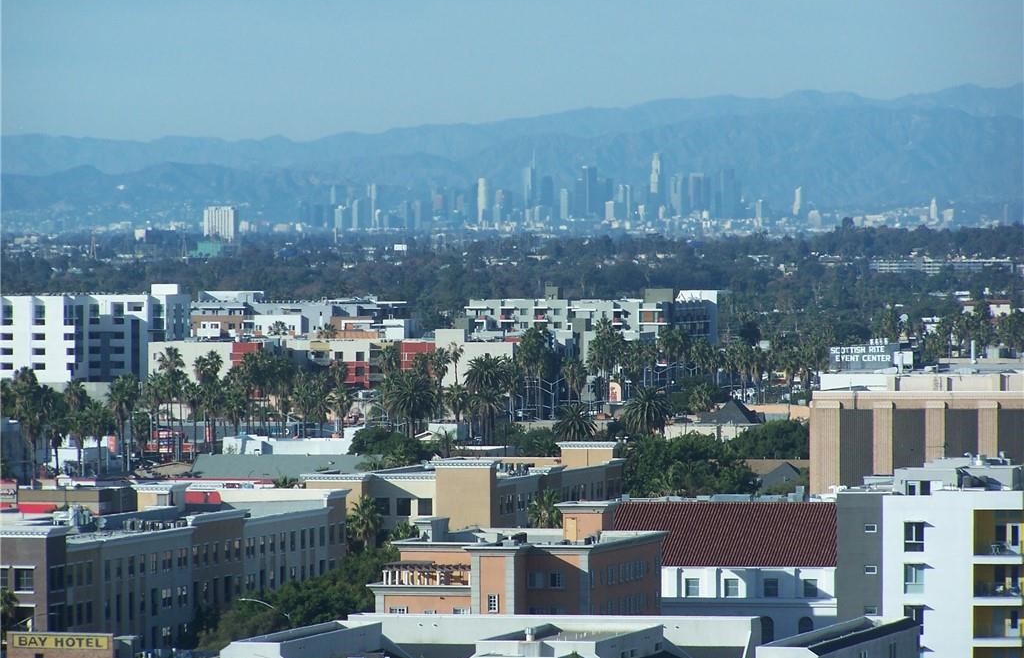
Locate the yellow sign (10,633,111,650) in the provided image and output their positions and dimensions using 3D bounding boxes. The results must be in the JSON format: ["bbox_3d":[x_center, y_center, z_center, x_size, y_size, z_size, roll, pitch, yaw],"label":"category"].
[{"bbox_3d":[-30.070,20.846,528.000,6.660,0.986,0.150,0,1,12],"label":"yellow sign"}]

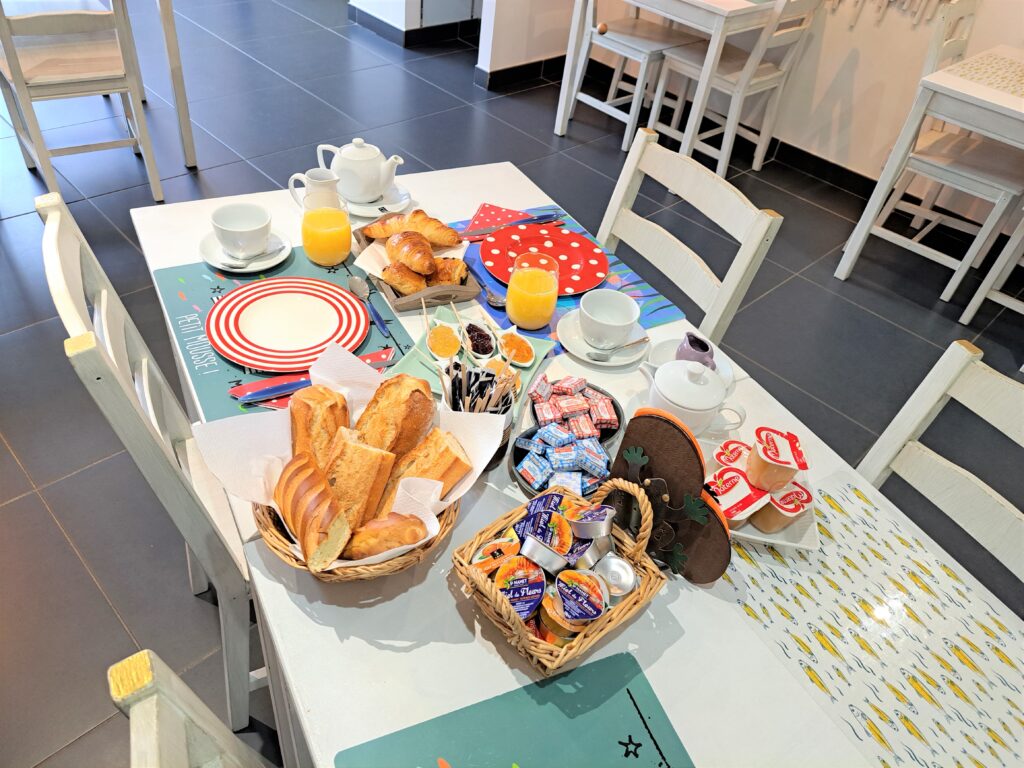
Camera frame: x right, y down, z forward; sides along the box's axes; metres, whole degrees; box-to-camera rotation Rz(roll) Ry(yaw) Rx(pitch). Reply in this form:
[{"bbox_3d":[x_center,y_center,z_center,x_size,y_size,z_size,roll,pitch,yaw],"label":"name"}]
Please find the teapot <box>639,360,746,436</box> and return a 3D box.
[{"bbox_3d":[0.232,0.011,0.911,0.152,0.093,0.098,17,42,8],"label":"teapot"}]

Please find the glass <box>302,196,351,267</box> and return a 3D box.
[{"bbox_3d":[-0.287,-0.236,1.103,0.073,0.099,0.073,-16,47,-26],"label":"glass"}]

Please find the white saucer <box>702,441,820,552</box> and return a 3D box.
[{"bbox_3d":[0.285,0.131,0.858,0.145,0.022,0.145,12,41,2],"label":"white saucer"}]

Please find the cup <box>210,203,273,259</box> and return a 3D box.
[{"bbox_3d":[-0.408,-0.230,1.081,0.086,0.060,0.091,-8,44,-19],"label":"cup"}]

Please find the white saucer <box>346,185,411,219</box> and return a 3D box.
[{"bbox_3d":[-0.250,-0.325,1.269,0.134,0.020,0.134,5,41,-5],"label":"white saucer"}]

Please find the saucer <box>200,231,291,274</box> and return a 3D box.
[{"bbox_3d":[-0.412,-0.206,1.105,0.134,0.020,0.134,5,41,-5],"label":"saucer"}]

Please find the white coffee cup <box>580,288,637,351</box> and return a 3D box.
[{"bbox_3d":[0.136,-0.087,1.030,0.087,0.061,0.087,5,41,-5],"label":"white coffee cup"}]

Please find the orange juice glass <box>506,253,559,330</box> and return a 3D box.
[{"bbox_3d":[0.031,-0.134,1.049,0.077,0.098,0.077,10,41,0],"label":"orange juice glass"}]

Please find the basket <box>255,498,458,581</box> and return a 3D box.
[{"bbox_3d":[-0.158,0.124,0.743,0.208,0.070,0.220,-1,42,-12],"label":"basket"}]

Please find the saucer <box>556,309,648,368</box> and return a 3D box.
[{"bbox_3d":[0.134,-0.065,1.050,0.135,0.020,0.135,5,41,-5],"label":"saucer"}]

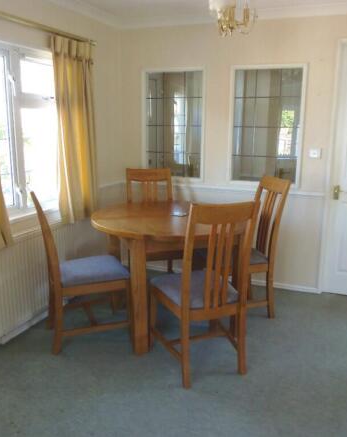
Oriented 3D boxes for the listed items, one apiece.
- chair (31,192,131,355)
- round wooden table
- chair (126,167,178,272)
[{"bbox_3d":[-0.608,0.297,2.631,0.560,1.025,0.470,-4,14,-20],"label":"chair"},{"bbox_3d":[-0.050,0.366,2.918,1.090,0.775,1.090,1,13,0],"label":"round wooden table"},{"bbox_3d":[-0.168,0.114,3.461,0.470,1.025,0.560,-2,13,-12],"label":"chair"}]

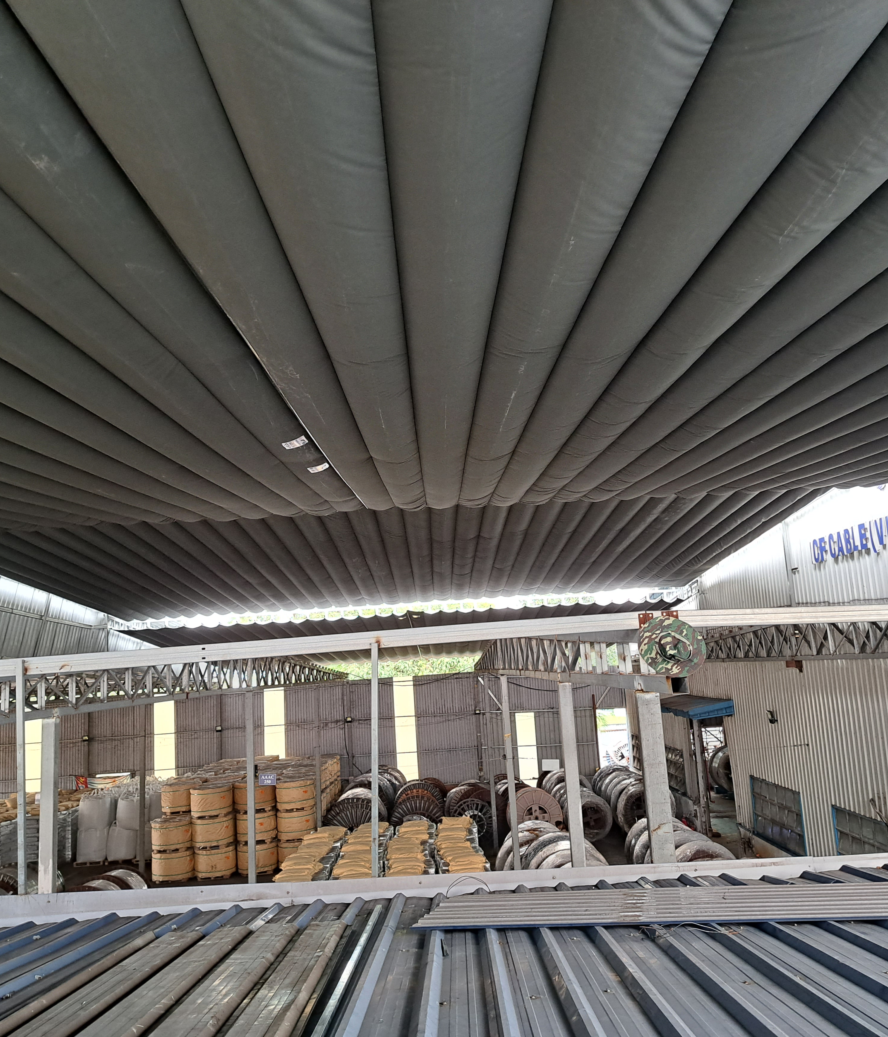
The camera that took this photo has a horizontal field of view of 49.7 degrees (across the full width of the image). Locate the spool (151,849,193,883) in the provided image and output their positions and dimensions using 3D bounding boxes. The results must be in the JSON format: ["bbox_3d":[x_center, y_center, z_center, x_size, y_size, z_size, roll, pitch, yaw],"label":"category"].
[{"bbox_3d":[-8.280,10.569,29.308,1.240,0.850,1.240,-3,-9,-1],"label":"spool"}]

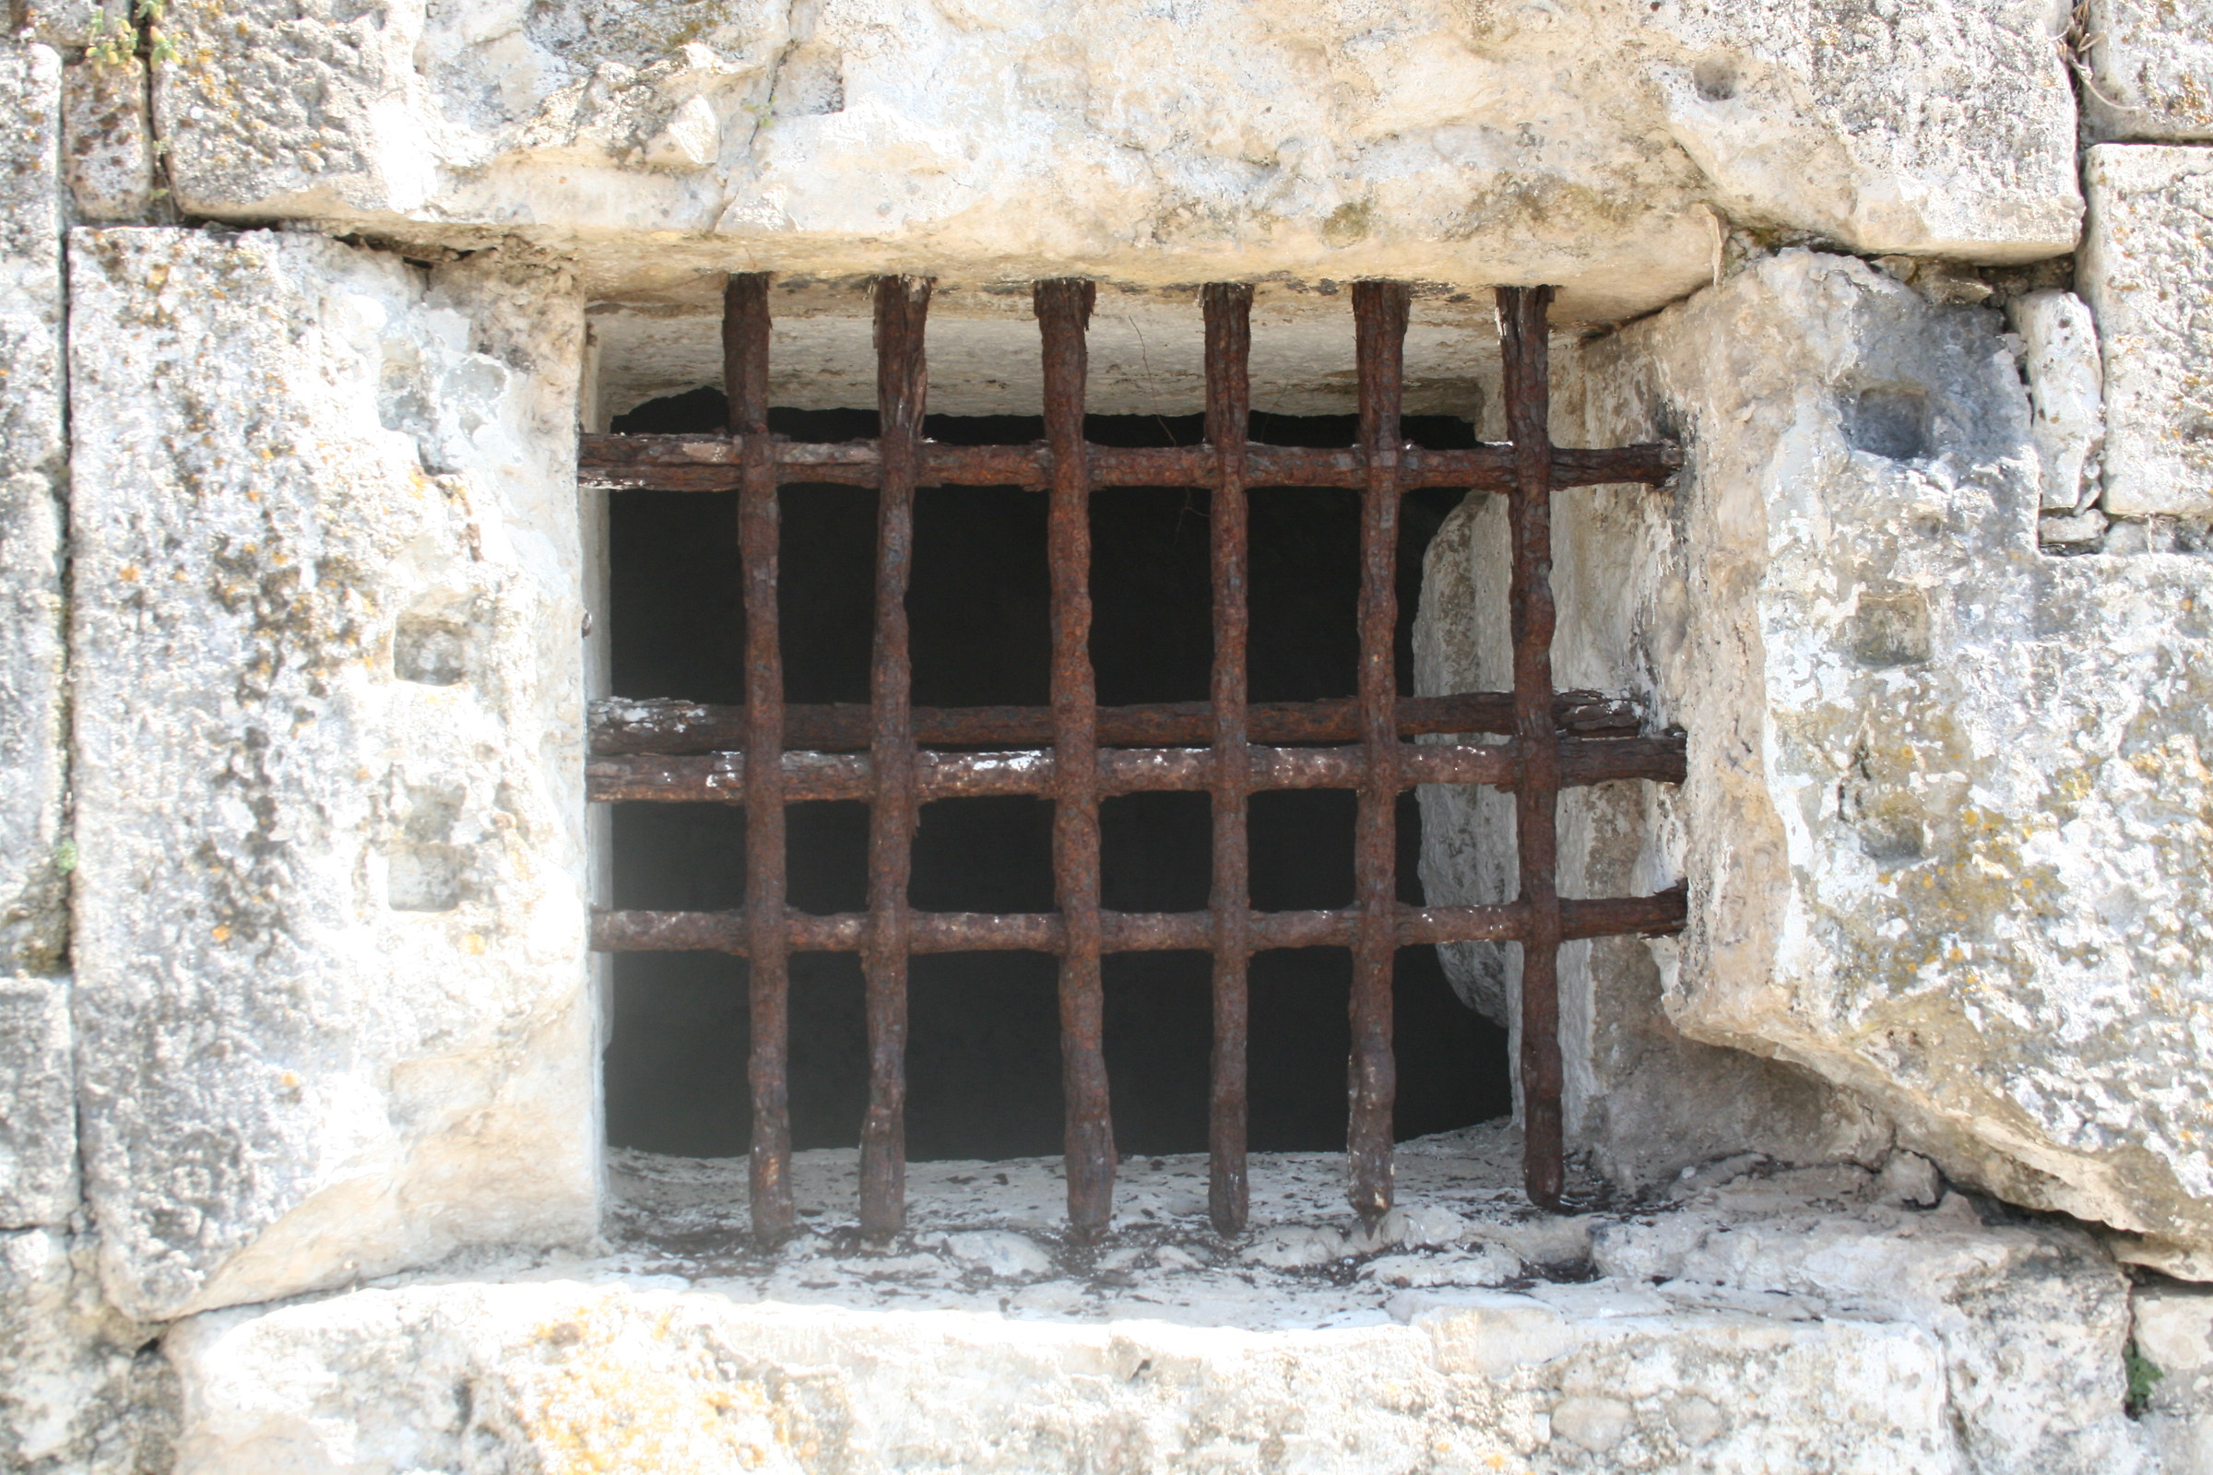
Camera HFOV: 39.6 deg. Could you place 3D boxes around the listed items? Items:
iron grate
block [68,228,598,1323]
[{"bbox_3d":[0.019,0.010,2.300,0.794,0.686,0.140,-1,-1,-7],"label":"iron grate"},{"bbox_3d":[-0.538,0.024,2.200,0.320,0.720,0.330,-1,-1,-7],"label":"block"}]

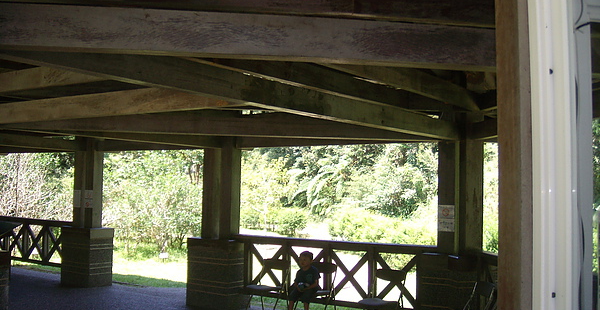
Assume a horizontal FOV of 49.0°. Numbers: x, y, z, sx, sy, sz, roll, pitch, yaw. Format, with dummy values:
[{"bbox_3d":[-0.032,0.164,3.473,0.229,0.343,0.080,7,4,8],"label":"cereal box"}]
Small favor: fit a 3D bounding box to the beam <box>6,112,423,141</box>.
[{"bbox_3d":[-0.709,-0.346,7.380,5.200,0.250,0.150,1,-3,-11],"label":"beam"}]

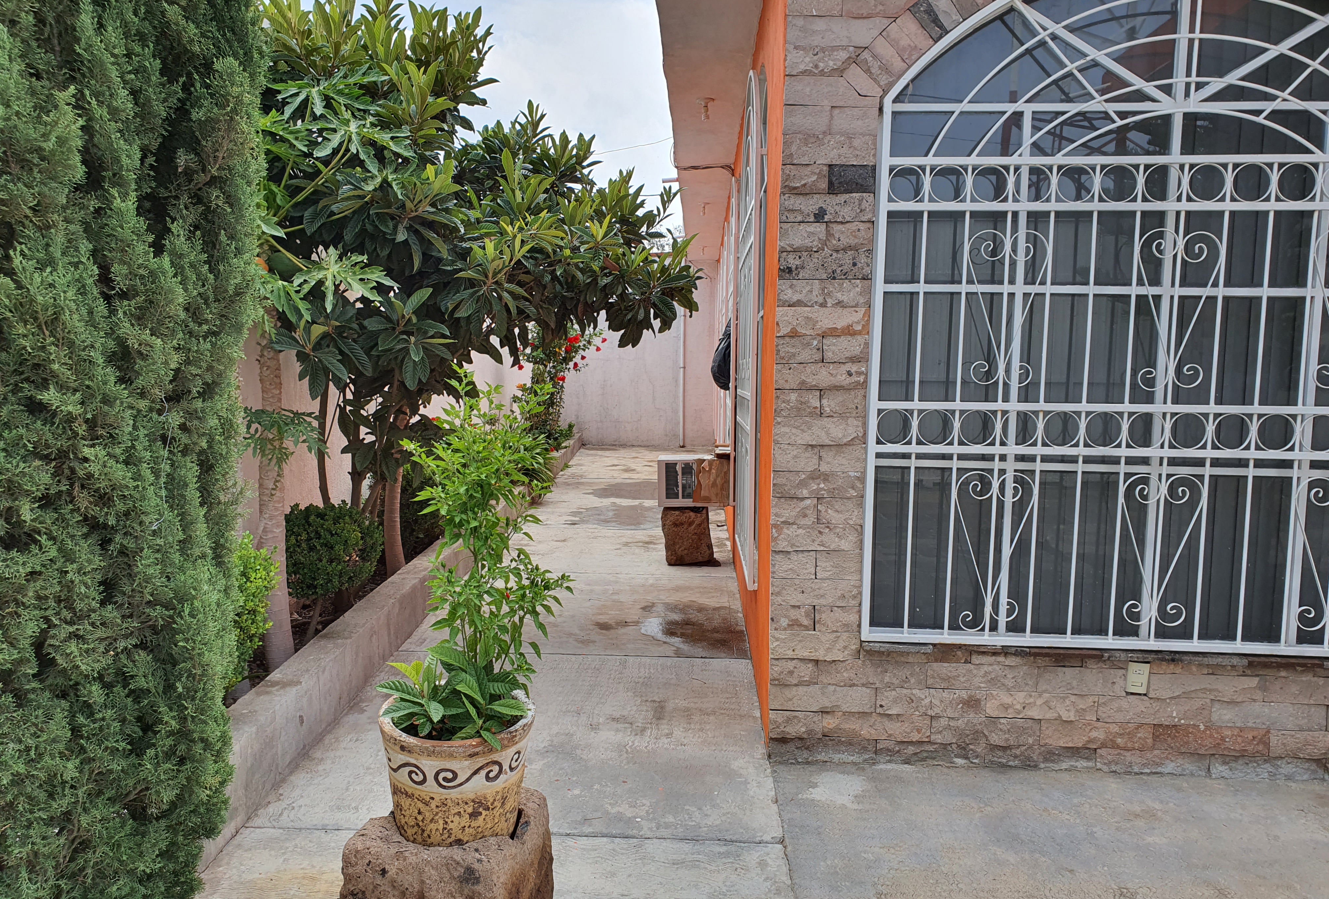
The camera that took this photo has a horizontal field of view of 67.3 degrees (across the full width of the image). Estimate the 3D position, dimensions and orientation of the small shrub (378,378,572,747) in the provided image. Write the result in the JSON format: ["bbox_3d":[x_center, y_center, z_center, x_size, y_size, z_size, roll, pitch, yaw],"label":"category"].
[{"bbox_3d":[-0.462,0.258,2.418,0.460,0.860,0.430,1,8,1],"label":"small shrub"}]

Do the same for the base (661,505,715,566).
[{"bbox_3d":[0.146,0.534,6.706,0.330,0.390,0.330,1,8,1],"label":"base"}]

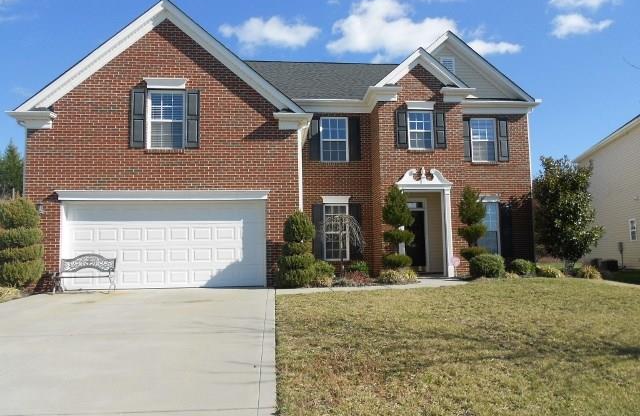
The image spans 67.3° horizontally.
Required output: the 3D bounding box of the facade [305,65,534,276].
[{"bbox_3d":[3.328,-1.166,15.702,8.150,6.680,1.650,0,-5,-5],"label":"facade"}]

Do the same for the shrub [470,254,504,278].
[{"bbox_3d":[4.909,1.701,14.087,0.949,0.673,0.900,0,-5,-5],"label":"shrub"}]

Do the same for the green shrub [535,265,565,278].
[{"bbox_3d":[6.798,1.860,14.238,0.819,0.370,0.780,0,-5,-5],"label":"green shrub"}]

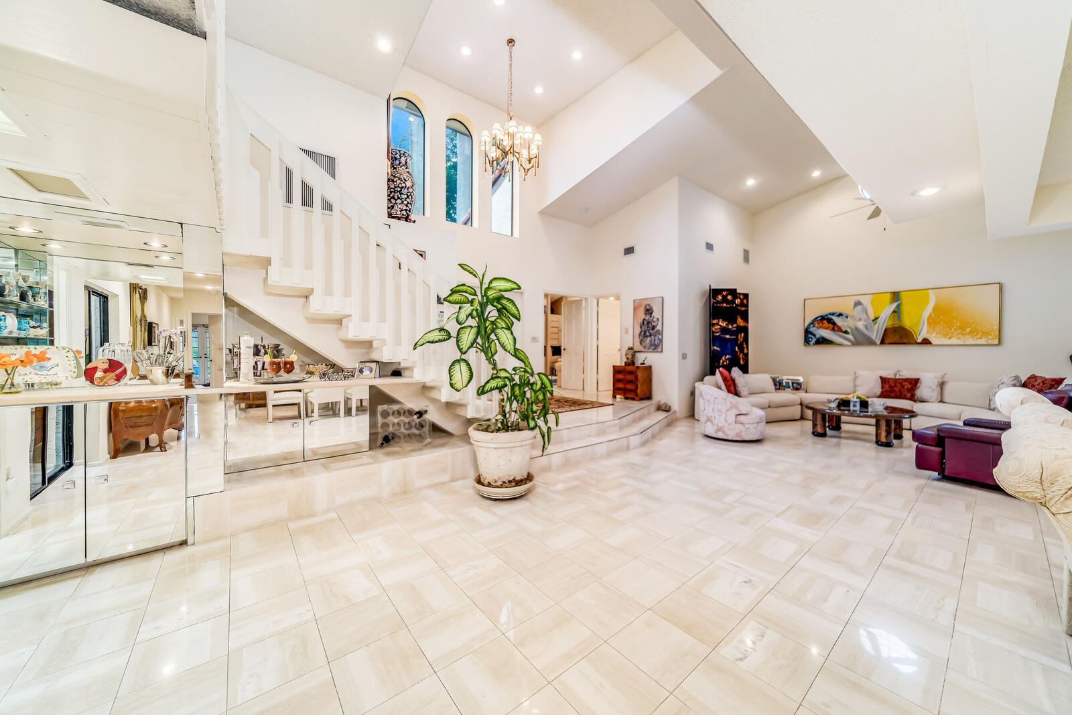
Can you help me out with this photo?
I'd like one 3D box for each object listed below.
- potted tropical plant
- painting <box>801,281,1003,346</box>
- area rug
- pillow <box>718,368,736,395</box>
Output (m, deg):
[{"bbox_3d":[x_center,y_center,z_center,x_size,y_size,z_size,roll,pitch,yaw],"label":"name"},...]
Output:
[{"bbox_3d":[-0.440,0.190,3.150,1.200,1.980,0.950,0,0,0],"label":"potted tropical plant"},{"bbox_3d":[7.060,-0.770,7.170,0.050,1.050,2.720,0,0,-39],"label":"painting"},{"bbox_3d":[-0.079,0.827,6.354,2.350,0.015,1.750,0,0,-38],"label":"area rug"},{"bbox_3d":[3.645,0.475,6.800,0.470,0.480,0.150,0,-24,-39],"label":"pillow"}]

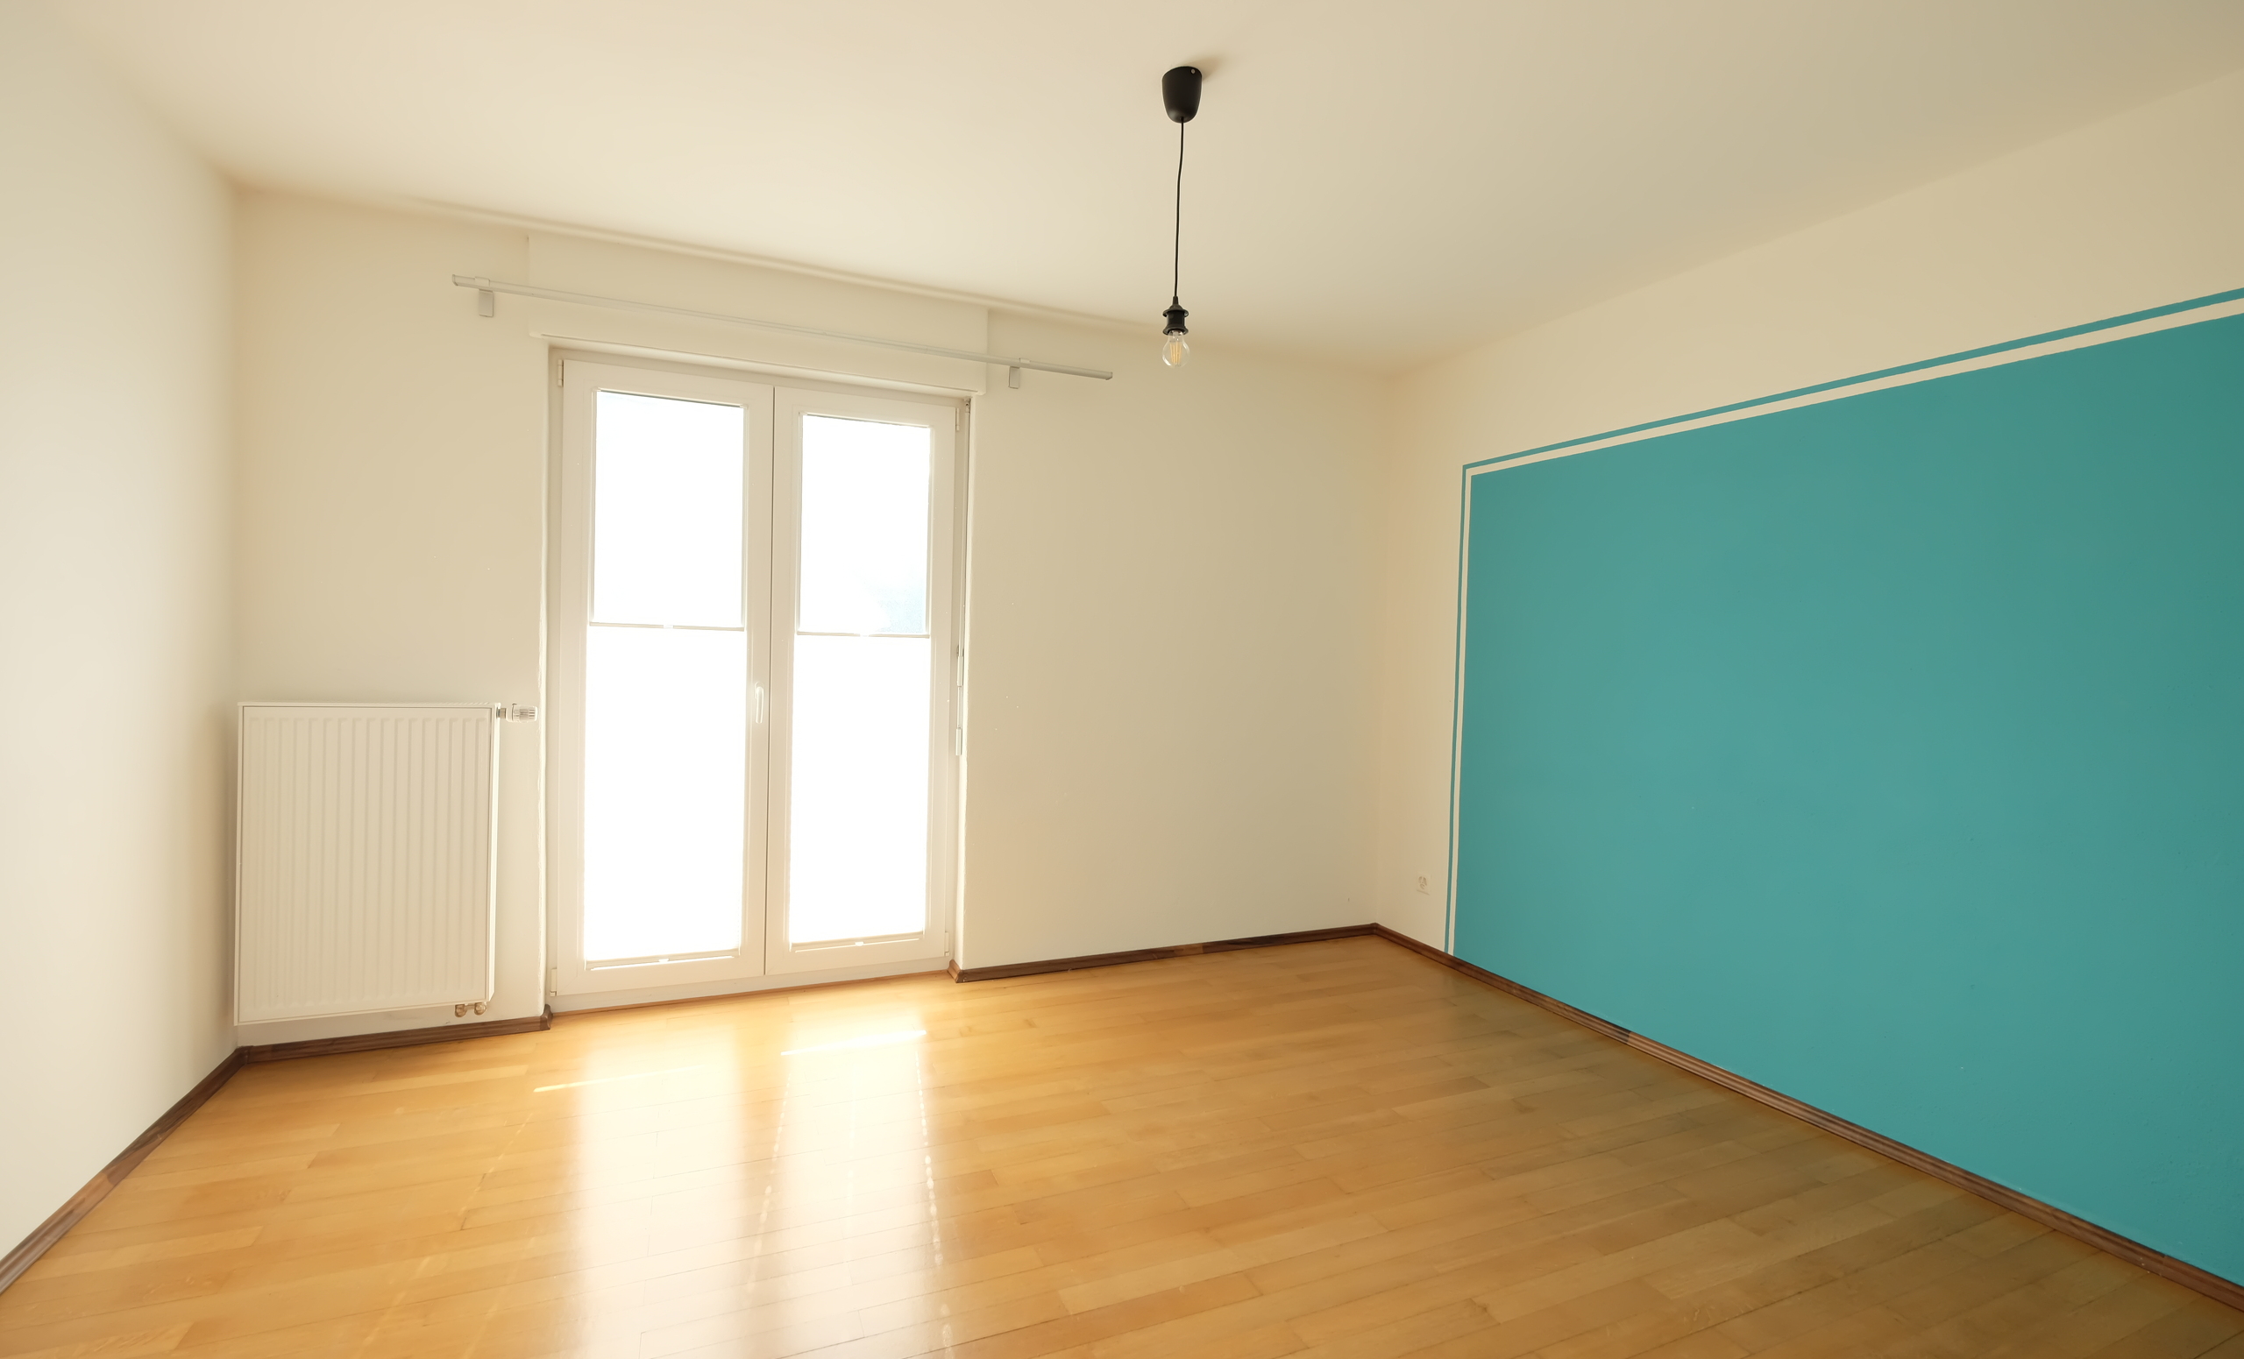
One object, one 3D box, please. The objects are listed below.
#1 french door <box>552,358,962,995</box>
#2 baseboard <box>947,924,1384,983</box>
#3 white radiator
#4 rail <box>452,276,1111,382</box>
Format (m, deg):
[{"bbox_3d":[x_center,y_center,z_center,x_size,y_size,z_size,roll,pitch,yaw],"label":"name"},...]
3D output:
[{"bbox_3d":[-1.274,0.014,3.386,1.335,2.130,0.080,1,2,-23],"label":"french door"},{"bbox_3d":[0.269,1.135,3.917,1.945,0.047,0.025,1,2,-23],"label":"baseboard"},{"bbox_3d":[-2.209,0.526,2.769,0.605,0.900,0.110,1,2,-23],"label":"white radiator"},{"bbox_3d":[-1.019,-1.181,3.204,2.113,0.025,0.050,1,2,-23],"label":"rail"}]

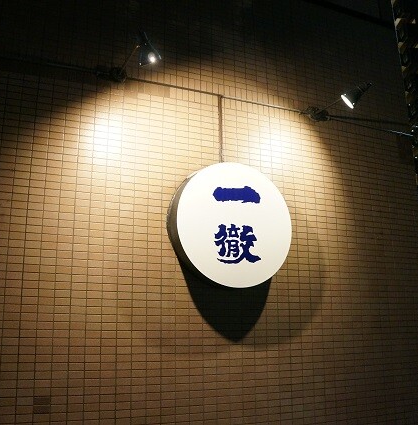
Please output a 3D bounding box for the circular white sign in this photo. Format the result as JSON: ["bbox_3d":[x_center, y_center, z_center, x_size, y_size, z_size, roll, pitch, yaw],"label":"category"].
[{"bbox_3d":[0.163,0.096,3.430,0.897,0.897,0.180,5,-15,-22],"label":"circular white sign"}]

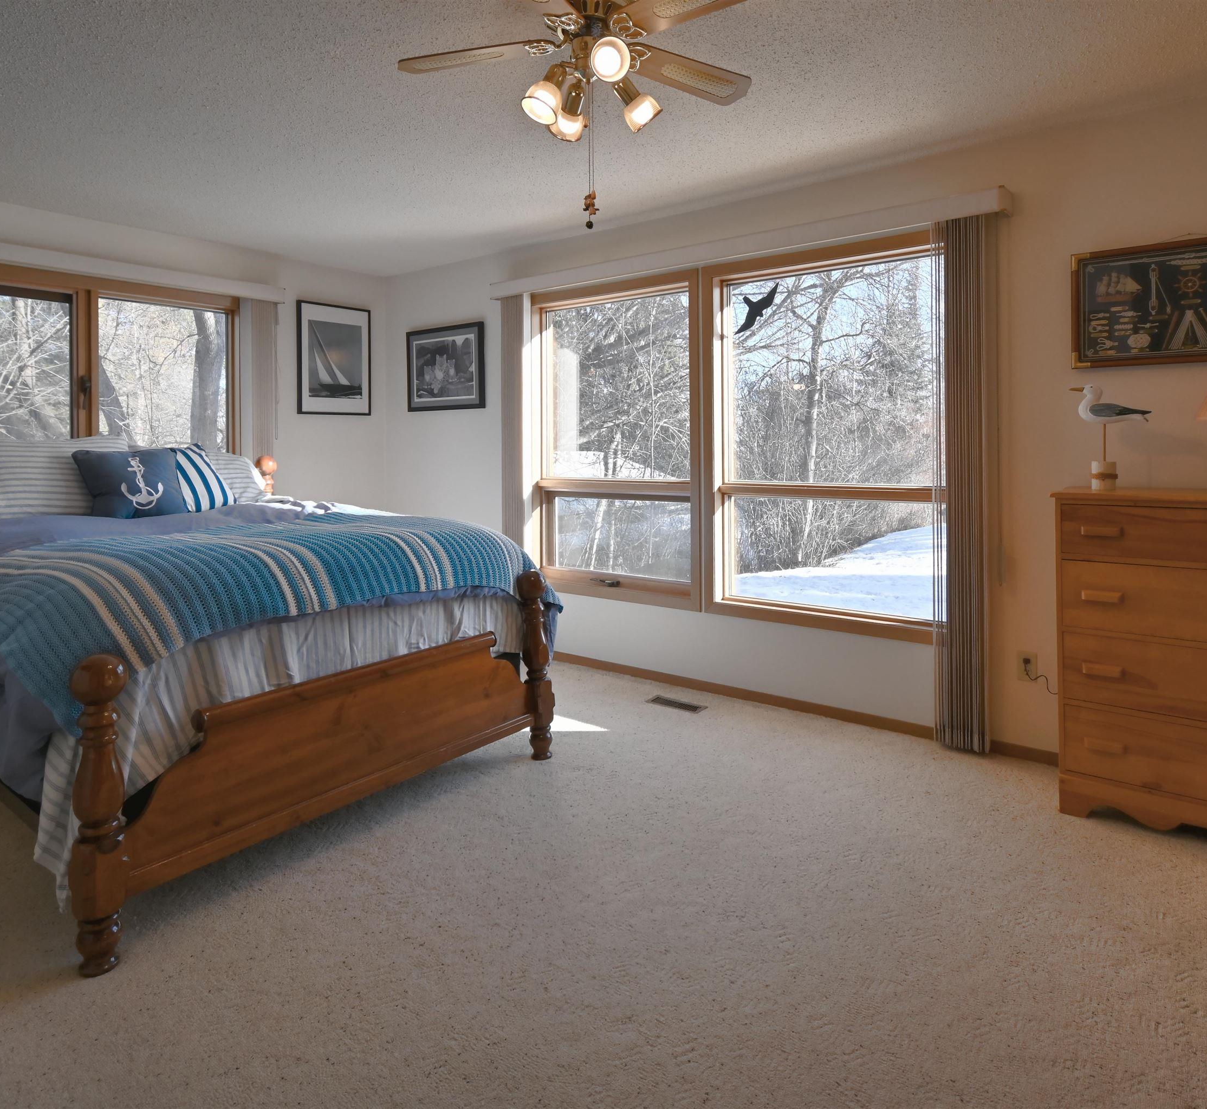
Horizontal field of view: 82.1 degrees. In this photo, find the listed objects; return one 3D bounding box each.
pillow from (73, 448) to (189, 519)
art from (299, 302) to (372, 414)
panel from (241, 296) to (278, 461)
[{"bbox_3d":[-2.056,-0.312,3.065,0.160,0.350,0.440,-28,-13,37],"label":"pillow"},{"bbox_3d":[-1.724,-1.249,4.464,0.030,0.700,0.498,4,8,42],"label":"art"},{"bbox_3d":[-2.008,-0.923,4.089,0.100,1.190,0.200,4,8,42],"label":"panel"}]

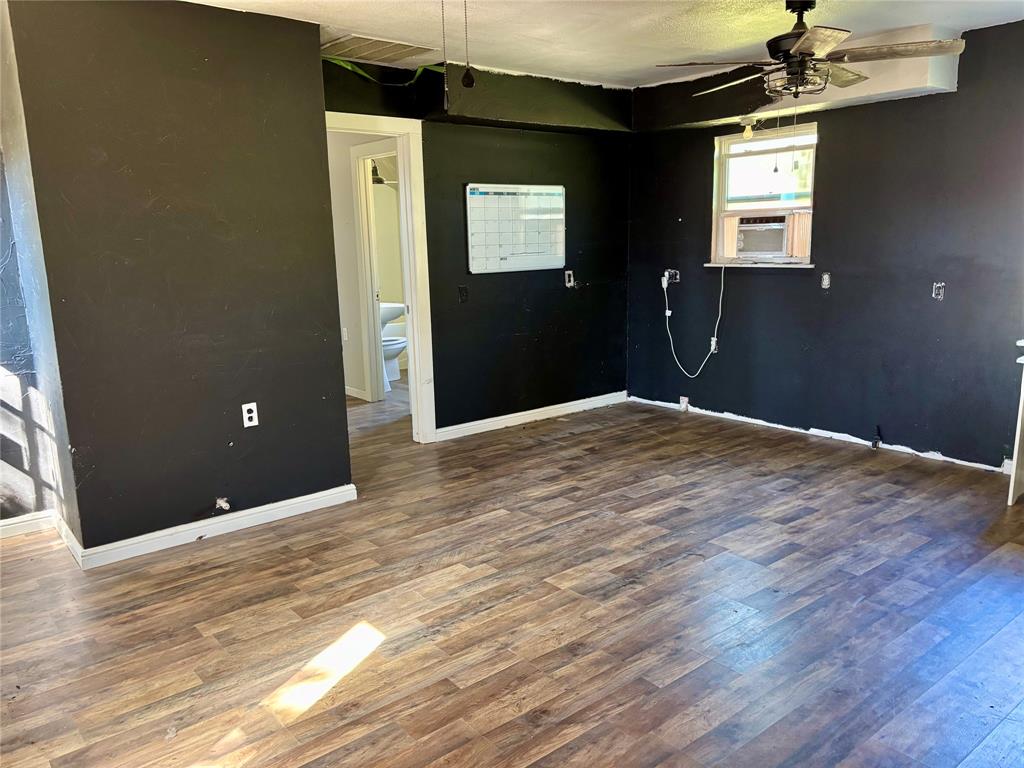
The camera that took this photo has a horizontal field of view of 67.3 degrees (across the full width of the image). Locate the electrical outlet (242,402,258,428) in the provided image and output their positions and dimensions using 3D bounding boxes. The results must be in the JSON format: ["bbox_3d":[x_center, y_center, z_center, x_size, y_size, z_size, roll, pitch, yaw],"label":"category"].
[{"bbox_3d":[-1.278,0.153,3.764,0.070,0.113,0.010,-10,14,-38],"label":"electrical outlet"}]

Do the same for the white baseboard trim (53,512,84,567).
[{"bbox_3d":[-2.092,0.727,3.635,0.017,0.093,0.697,-10,14,-38],"label":"white baseboard trim"}]

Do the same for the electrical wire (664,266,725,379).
[{"bbox_3d":[1.376,-0.470,5.884,0.050,0.840,0.537,-10,14,-38],"label":"electrical wire"}]

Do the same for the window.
[{"bbox_3d":[1.750,-1.281,5.340,0.120,0.911,0.802,-10,14,-38],"label":"window"}]

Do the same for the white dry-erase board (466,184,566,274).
[{"bbox_3d":[0.057,-1.130,5.585,0.917,0.609,0.020,-10,14,-38],"label":"white dry-erase board"}]

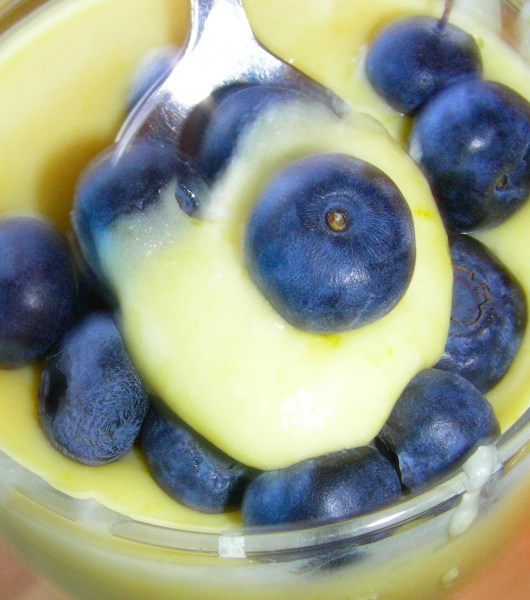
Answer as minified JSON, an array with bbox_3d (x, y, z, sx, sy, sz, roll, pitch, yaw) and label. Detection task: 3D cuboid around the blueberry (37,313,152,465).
[{"bbox_3d":[-0.017,0.009,0.112,0.012,0.014,0.015,0,60,2],"label":"blueberry"}]

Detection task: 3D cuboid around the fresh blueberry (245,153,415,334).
[{"bbox_3d":[0.006,-0.005,0.103,0.016,0.014,0.017,0,60,2],"label":"fresh blueberry"}]

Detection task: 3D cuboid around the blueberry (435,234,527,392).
[{"bbox_3d":[0.020,0.001,0.115,0.015,0.013,0.016,0,60,2],"label":"blueberry"}]

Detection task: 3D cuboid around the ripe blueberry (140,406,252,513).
[{"bbox_3d":[-0.006,0.014,0.109,0.012,0.011,0.013,0,60,2],"label":"ripe blueberry"}]

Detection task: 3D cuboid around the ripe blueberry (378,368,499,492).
[{"bbox_3d":[0.017,0.013,0.109,0.012,0.011,0.013,0,60,2],"label":"ripe blueberry"}]

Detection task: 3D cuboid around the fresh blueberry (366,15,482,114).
[{"bbox_3d":[0.019,-0.027,0.130,0.013,0.012,0.013,0,60,2],"label":"fresh blueberry"}]

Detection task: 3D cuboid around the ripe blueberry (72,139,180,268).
[{"bbox_3d":[-0.013,-0.009,0.108,0.012,0.012,0.013,0,60,2],"label":"ripe blueberry"}]

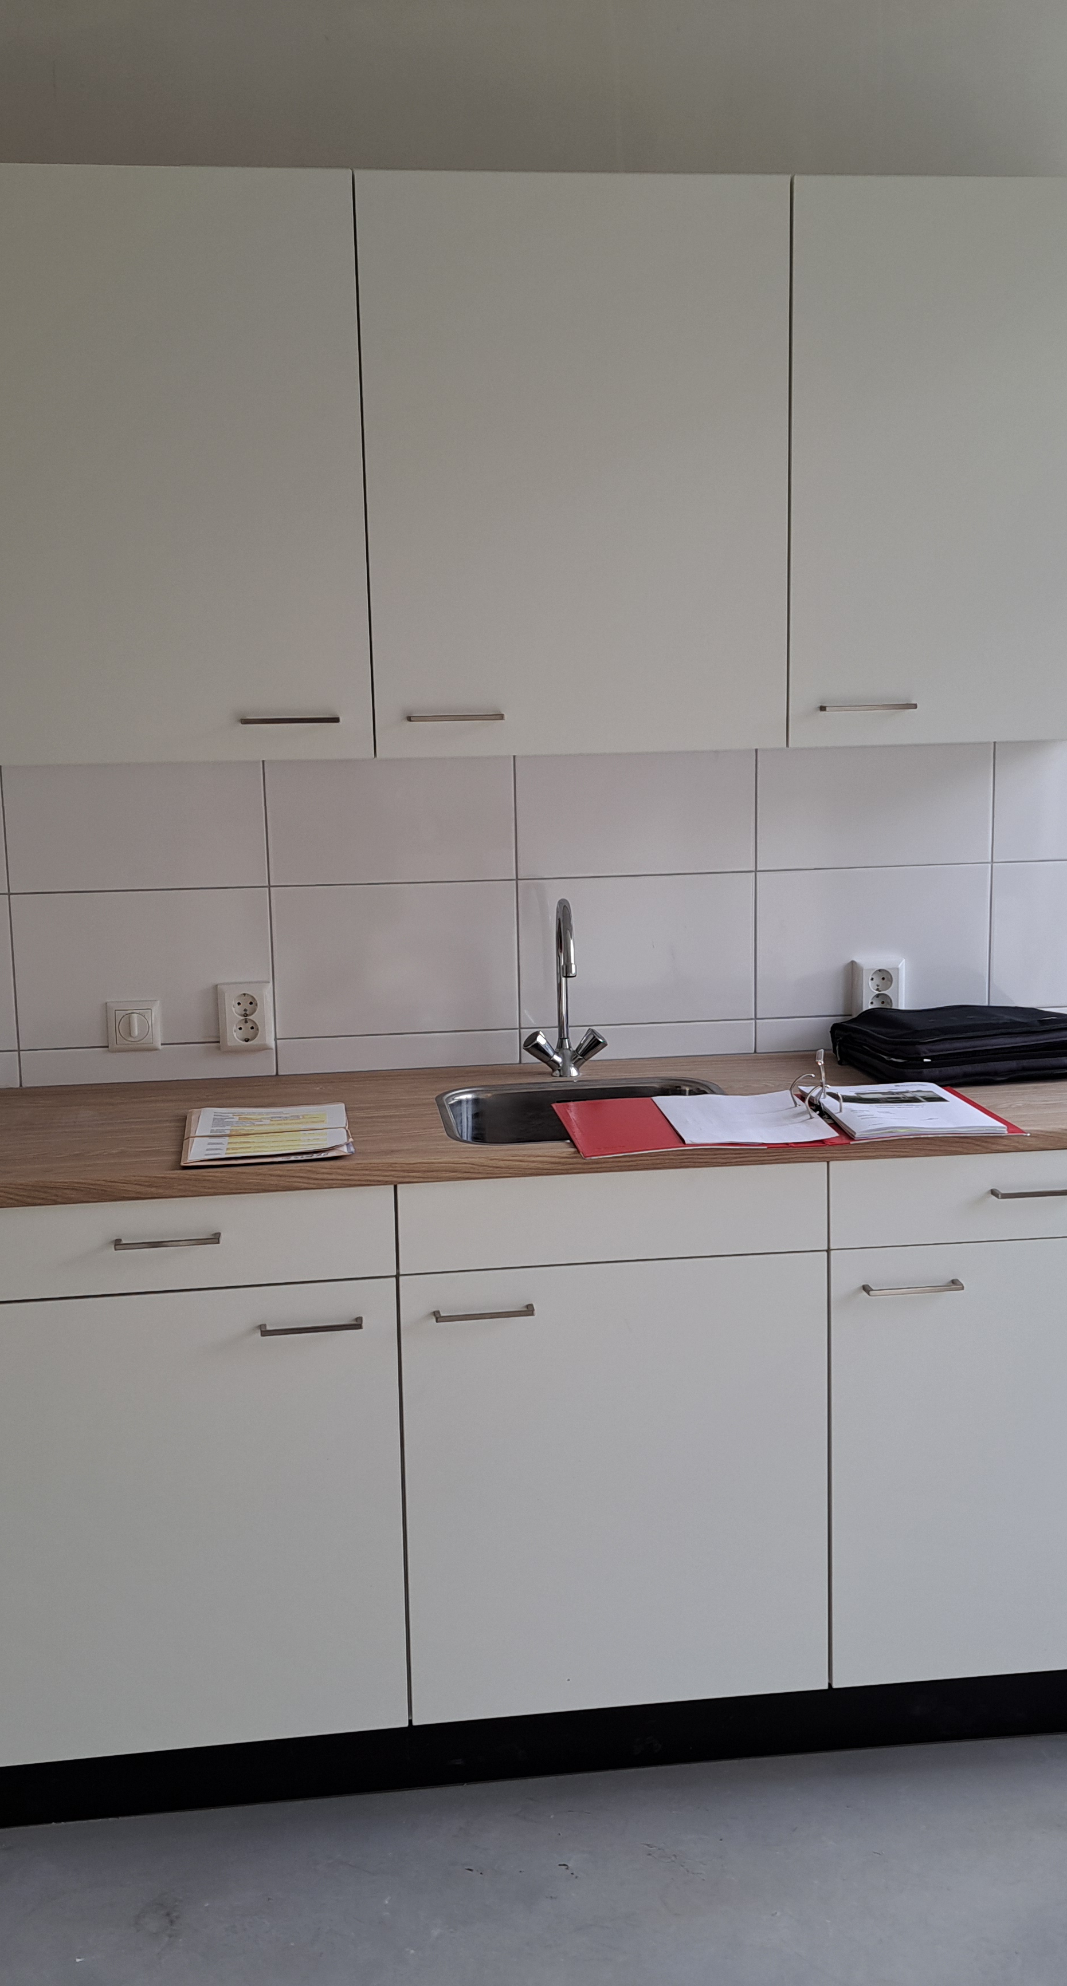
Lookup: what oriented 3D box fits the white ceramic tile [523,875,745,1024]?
[{"bbox_3d":[0.174,-0.069,3.015,0.400,0.249,0.010,-2,9,-7],"label":"white ceramic tile"}]

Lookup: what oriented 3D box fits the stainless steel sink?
[{"bbox_3d":[0.090,0.246,2.705,0.456,0.160,0.387,-2,9,-7],"label":"stainless steel sink"}]

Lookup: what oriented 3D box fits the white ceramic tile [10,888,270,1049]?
[{"bbox_3d":[-0.610,-0.039,2.892,0.396,0.249,0.014,-2,10,-7],"label":"white ceramic tile"}]

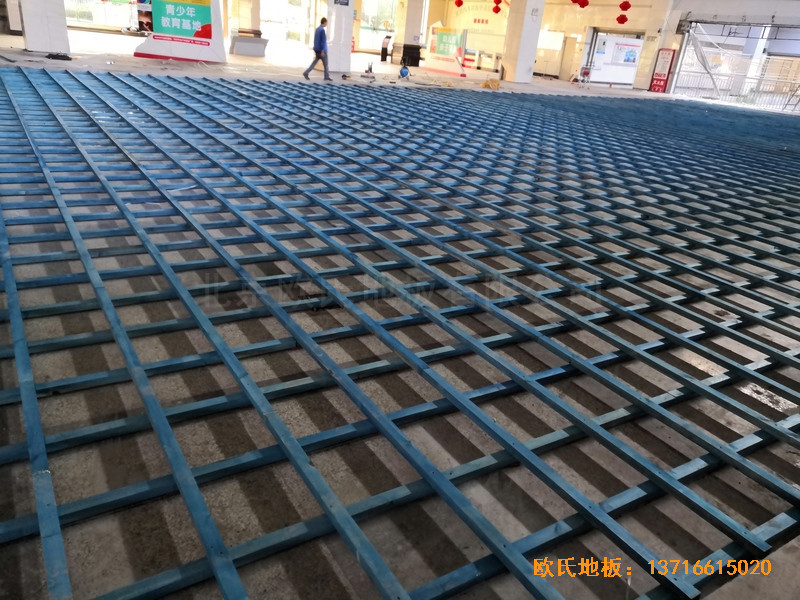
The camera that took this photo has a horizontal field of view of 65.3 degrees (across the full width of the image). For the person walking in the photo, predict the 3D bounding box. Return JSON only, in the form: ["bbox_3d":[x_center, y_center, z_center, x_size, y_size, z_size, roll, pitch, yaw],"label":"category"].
[{"bbox_3d":[-2.342,-7.137,17.778,0.860,1.660,0.500,-8,27,-28],"label":"person walking"}]

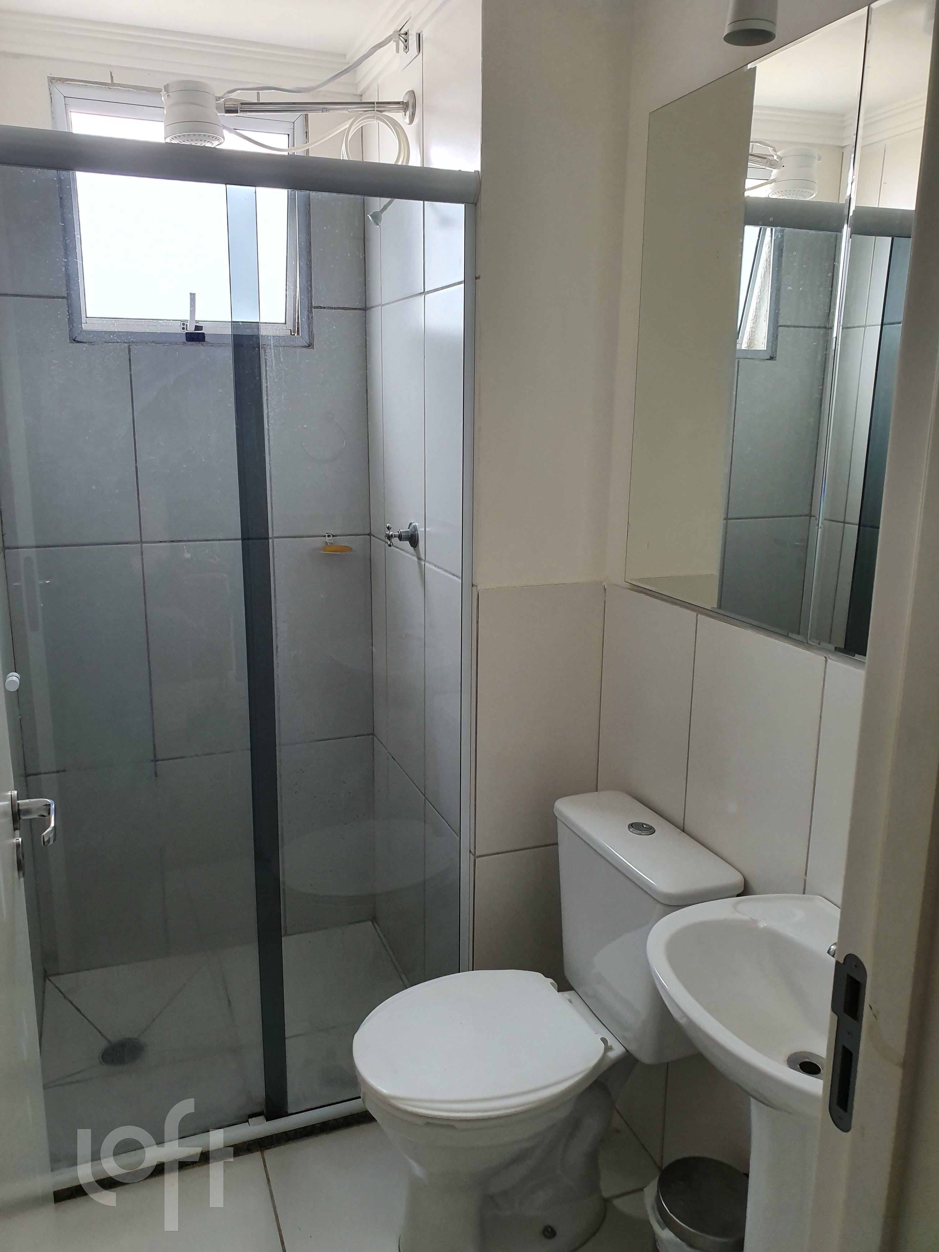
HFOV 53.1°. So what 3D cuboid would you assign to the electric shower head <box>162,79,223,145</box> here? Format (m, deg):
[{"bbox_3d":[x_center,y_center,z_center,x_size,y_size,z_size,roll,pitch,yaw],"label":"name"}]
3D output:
[{"bbox_3d":[-0.546,-1.017,1.855,0.122,0.100,0.118,-4,14,-20],"label":"electric shower head"}]

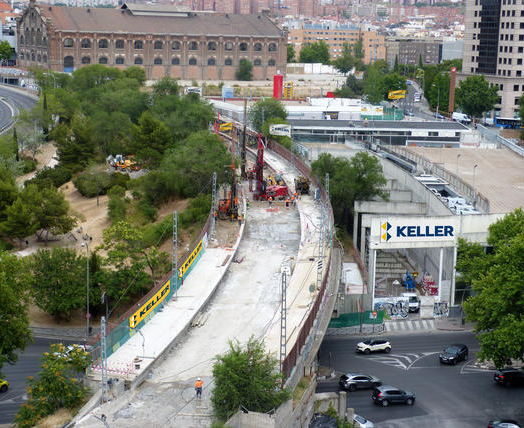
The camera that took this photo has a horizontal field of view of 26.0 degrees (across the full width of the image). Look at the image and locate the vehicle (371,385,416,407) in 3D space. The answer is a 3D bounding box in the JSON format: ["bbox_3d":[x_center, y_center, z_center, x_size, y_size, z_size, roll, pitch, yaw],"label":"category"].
[{"bbox_3d":[14.230,19.389,121.241,4.430,1.650,1.860,-2,12,-14],"label":"vehicle"}]

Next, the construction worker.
[{"bbox_3d":[-4.977,13.851,90.305,0.620,1.800,0.420,1,13,0],"label":"construction worker"}]

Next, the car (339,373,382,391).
[{"bbox_3d":[11.018,18.269,124.891,4.580,1.560,1.860,-2,12,-15],"label":"car"}]

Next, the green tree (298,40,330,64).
[{"bbox_3d":[25.810,-77.900,558.770,14.780,14.620,12.560,1,10,0],"label":"green tree"}]

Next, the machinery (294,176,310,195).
[{"bbox_3d":[6.287,-4.606,177.707,2.200,2.700,3.500,0,13,-5],"label":"machinery"}]

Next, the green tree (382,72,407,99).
[{"bbox_3d":[45.020,-42.500,382.790,8.440,9.900,8.020,1,10,0],"label":"green tree"}]

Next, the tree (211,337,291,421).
[{"bbox_3d":[-0.905,14.355,98.000,6.900,7.500,6.600,1,12,0],"label":"tree"}]

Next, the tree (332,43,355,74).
[{"bbox_3d":[35.849,-68.180,500.000,10.500,13.500,10.000,1,12,0],"label":"tree"}]

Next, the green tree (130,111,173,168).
[{"bbox_3d":[-21.700,-14.730,223.630,8.500,11.270,8.070,1,10,0],"label":"green tree"}]

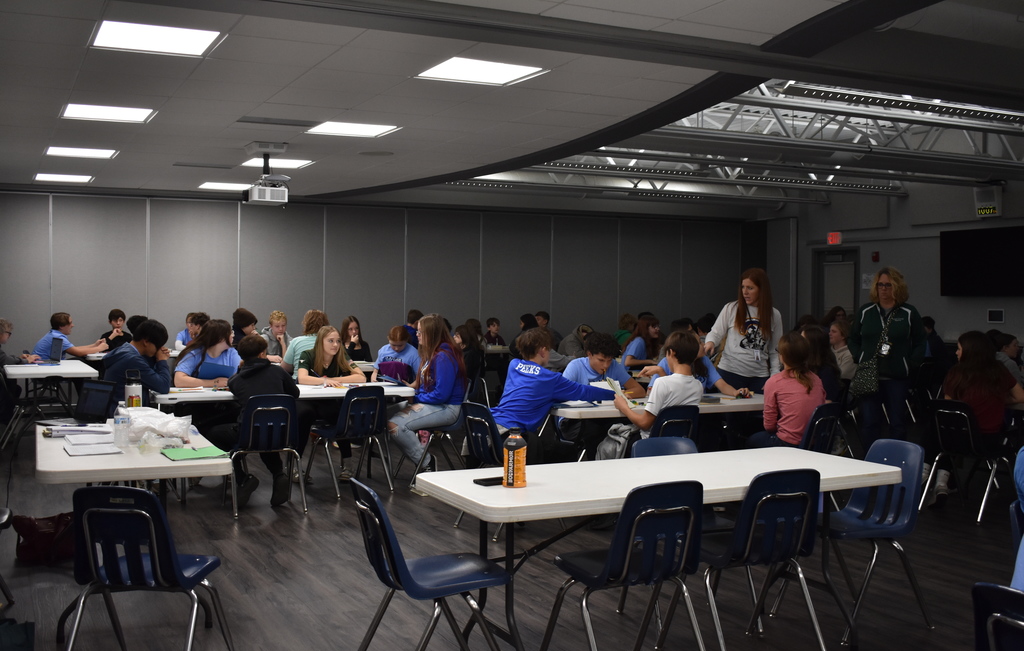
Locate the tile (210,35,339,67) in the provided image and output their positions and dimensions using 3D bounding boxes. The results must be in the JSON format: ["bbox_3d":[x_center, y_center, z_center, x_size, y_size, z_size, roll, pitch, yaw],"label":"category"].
[{"bbox_3d":[-1.256,-1.455,5.564,0.610,0.020,0.610,-1,2,-27],"label":"tile"}]

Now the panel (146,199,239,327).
[{"bbox_3d":[-4.034,-0.278,13.378,1.140,2.600,0.080,-1,2,-26],"label":"panel"}]

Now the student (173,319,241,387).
[{"bbox_3d":[-2.315,0.583,8.085,0.500,1.240,0.750,-1,2,-29],"label":"student"}]

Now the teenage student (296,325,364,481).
[{"bbox_3d":[-1.426,0.587,8.270,0.490,1.170,0.700,0,2,-16],"label":"teenage student"}]

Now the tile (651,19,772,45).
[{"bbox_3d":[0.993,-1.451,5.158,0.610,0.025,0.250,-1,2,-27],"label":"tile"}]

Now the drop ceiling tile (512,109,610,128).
[{"bbox_3d":[0.371,-1.547,7.840,0.610,0.020,0.610,-1,2,-26],"label":"drop ceiling tile"}]

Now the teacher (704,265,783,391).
[{"bbox_3d":[1.712,0.388,7.750,0.540,1.630,0.400,1,2,19],"label":"teacher"}]

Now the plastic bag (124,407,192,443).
[{"bbox_3d":[-1.748,0.476,5.196,0.330,0.150,0.300,-1,2,-26],"label":"plastic bag"}]

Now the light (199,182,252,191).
[{"bbox_3d":[-3.436,-1.720,12.734,0.600,0.060,0.600,-1,2,-26],"label":"light"}]

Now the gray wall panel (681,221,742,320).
[{"bbox_3d":[3.378,-0.410,18.000,1.220,2.645,0.100,-1,2,-27],"label":"gray wall panel"}]

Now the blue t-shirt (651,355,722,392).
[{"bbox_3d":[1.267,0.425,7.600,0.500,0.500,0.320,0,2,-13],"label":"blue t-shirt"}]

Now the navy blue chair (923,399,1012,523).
[{"bbox_3d":[2.958,0.848,6.743,0.510,0.780,0.470,-1,2,-27],"label":"navy blue chair"}]

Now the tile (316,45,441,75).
[{"bbox_3d":[-0.725,-1.482,5.916,0.605,0.020,0.605,-1,2,-26],"label":"tile"}]

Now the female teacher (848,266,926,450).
[{"bbox_3d":[2.765,0.393,7.750,0.540,1.630,0.360,1,2,25],"label":"female teacher"}]

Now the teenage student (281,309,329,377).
[{"bbox_3d":[-1.819,0.513,9.500,0.500,1.260,0.780,0,2,12],"label":"teenage student"}]

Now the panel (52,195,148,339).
[{"bbox_3d":[-4.915,-0.265,12.559,1.110,2.544,0.080,0,2,-25],"label":"panel"}]

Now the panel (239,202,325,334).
[{"bbox_3d":[-3.204,-0.353,14.829,1.220,2.661,0.090,-1,2,-26],"label":"panel"}]

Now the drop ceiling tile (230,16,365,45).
[{"bbox_3d":[-1.005,-1.456,5.110,0.605,0.020,0.605,-1,2,-26],"label":"drop ceiling tile"}]

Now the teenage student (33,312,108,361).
[{"bbox_3d":[-4.897,0.479,11.700,0.860,1.200,0.480,-1,2,-18],"label":"teenage student"}]

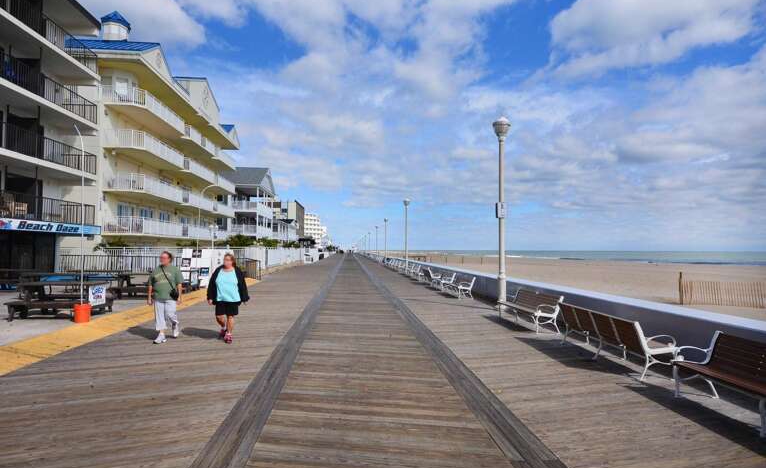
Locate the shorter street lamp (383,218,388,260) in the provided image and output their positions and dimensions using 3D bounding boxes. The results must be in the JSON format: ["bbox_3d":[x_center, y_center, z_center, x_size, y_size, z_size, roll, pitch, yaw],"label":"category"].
[{"bbox_3d":[0.373,0.900,53.229,0.520,5.500,0.520,0,-2,-4],"label":"shorter street lamp"}]

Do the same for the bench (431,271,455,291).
[{"bbox_3d":[2.562,2.000,18.972,0.660,0.780,2.250,0,-2,-4],"label":"bench"}]

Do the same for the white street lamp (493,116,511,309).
[{"bbox_3d":[3.448,-0.582,12.952,0.500,5.500,0.500,0,-2,-4],"label":"white street lamp"}]

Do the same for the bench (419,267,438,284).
[{"bbox_3d":[2.343,2.106,21.863,0.660,0.780,2.250,0,-2,-4],"label":"bench"}]

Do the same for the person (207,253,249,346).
[{"bbox_3d":[-2.906,1.173,8.392,0.700,1.620,0.480,1,-2,-12],"label":"person"}]

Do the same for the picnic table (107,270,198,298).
[{"bbox_3d":[-8.478,1.890,16.550,2.100,0.760,1.500,1,-2,-14],"label":"picnic table"}]

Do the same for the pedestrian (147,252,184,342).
[{"bbox_3d":[-4.035,1.143,8.338,0.560,1.670,0.460,0,-2,-7],"label":"pedestrian"}]

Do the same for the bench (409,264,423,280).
[{"bbox_3d":[1.929,2.308,27.342,0.660,0.780,2.250,0,-2,-4],"label":"bench"}]

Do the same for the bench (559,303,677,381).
[{"bbox_3d":[3.472,1.557,6.928,0.660,0.780,2.250,0,-2,-4],"label":"bench"}]

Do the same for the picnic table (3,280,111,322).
[{"bbox_3d":[-8.190,1.701,11.411,1.870,0.760,1.500,1,-2,-16],"label":"picnic table"}]

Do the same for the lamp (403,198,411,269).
[{"bbox_3d":[1.775,0.168,33.336,0.520,5.500,0.520,0,-2,-4],"label":"lamp"}]

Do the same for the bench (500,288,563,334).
[{"bbox_3d":[3.227,1.676,10.165,0.660,0.780,2.270,0,-2,-4],"label":"bench"}]

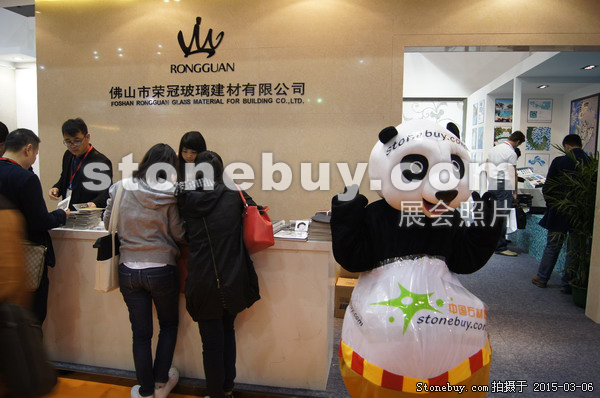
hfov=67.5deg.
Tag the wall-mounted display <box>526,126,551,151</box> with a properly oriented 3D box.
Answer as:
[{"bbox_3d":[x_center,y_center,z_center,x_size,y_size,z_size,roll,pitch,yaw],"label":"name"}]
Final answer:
[{"bbox_3d":[4.626,-1.160,8.700,0.440,0.440,0.030,2,6,9],"label":"wall-mounted display"}]

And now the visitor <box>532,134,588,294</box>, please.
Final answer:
[{"bbox_3d":[2.800,0.155,4.800,0.560,1.670,0.440,1,6,4],"label":"visitor"}]

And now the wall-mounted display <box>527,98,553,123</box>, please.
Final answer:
[{"bbox_3d":[4.630,-1.696,8.650,0.440,0.455,0.030,2,6,9],"label":"wall-mounted display"}]

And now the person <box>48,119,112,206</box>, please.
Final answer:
[{"bbox_3d":[-1.760,0.197,3.620,0.520,1.690,0.420,1,5,8],"label":"person"}]

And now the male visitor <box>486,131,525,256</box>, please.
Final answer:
[{"bbox_3d":[2.936,-0.036,6.420,0.480,1.750,0.500,-1,6,-18],"label":"male visitor"}]

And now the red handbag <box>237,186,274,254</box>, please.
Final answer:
[{"bbox_3d":[-0.248,0.121,2.530,0.150,0.370,0.270,3,6,25],"label":"red handbag"}]

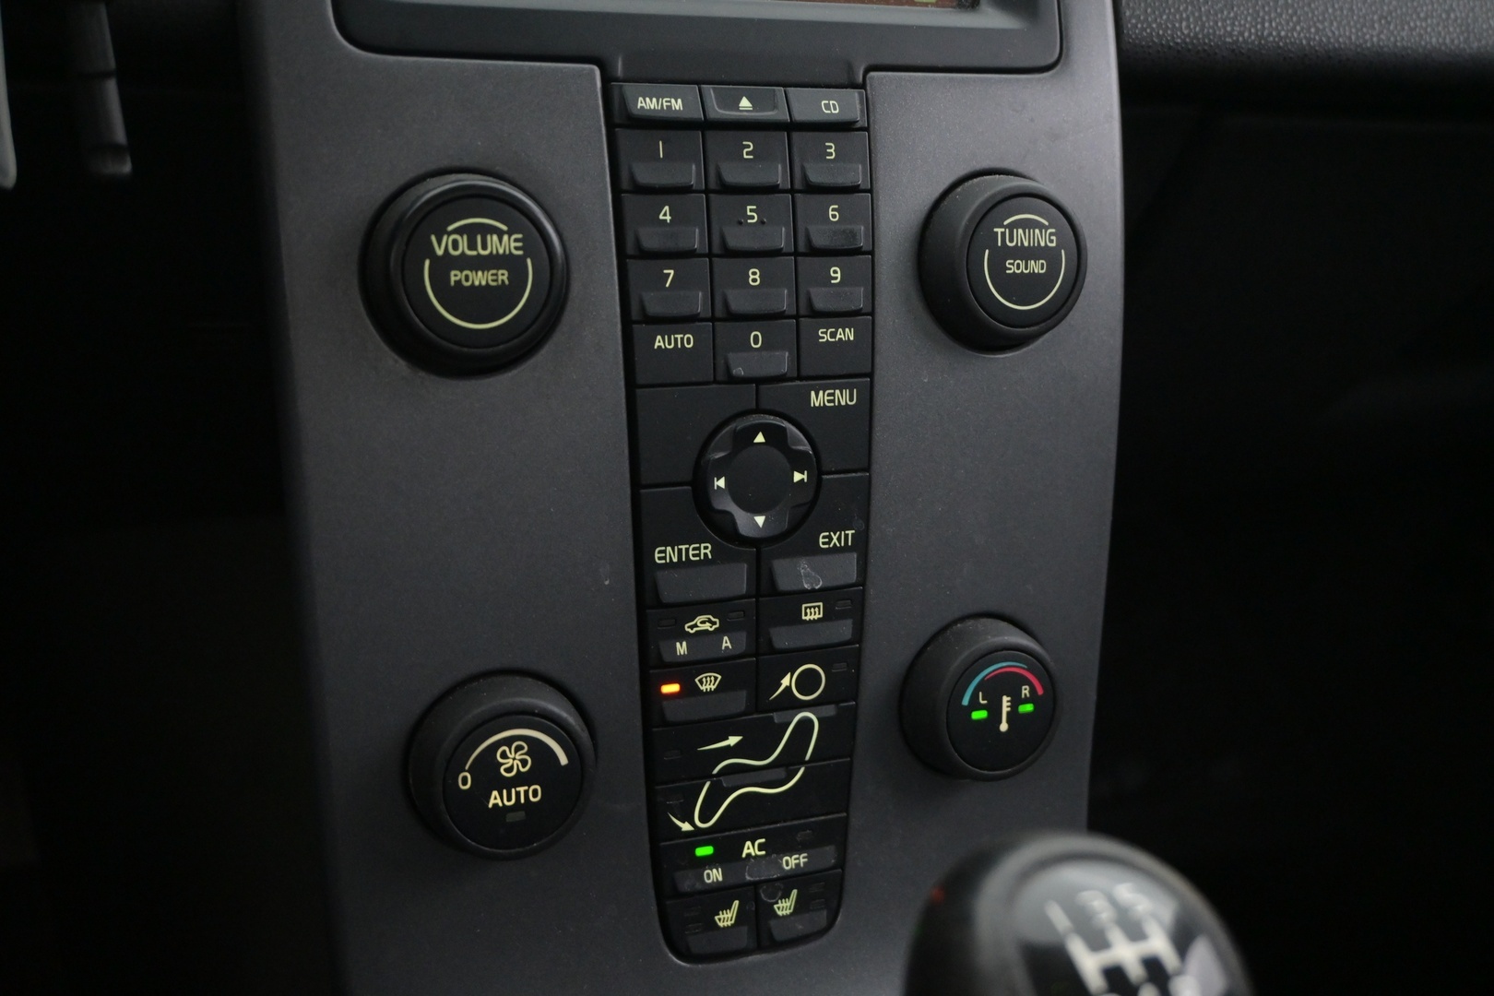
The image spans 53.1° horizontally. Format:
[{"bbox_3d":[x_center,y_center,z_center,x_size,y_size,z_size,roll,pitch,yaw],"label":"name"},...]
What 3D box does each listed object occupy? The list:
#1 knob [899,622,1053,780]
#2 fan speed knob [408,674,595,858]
[{"bbox_3d":[0.063,0.054,0.388,0.043,0.043,0.016,-5,7,-21],"label":"knob"},{"bbox_3d":[-0.055,0.064,0.343,0.043,0.043,0.016,-5,7,-21],"label":"fan speed knob"}]

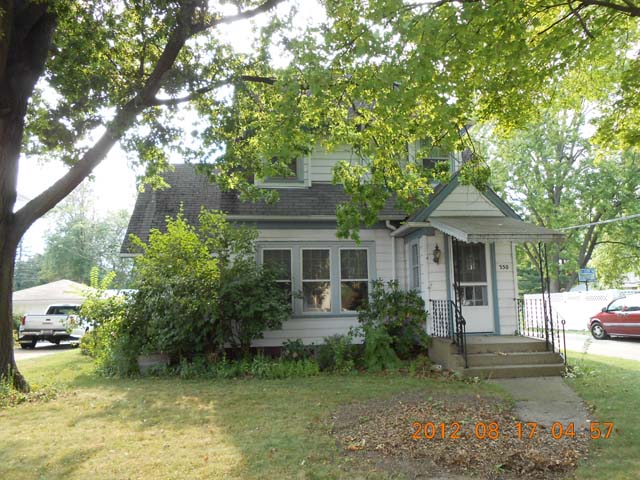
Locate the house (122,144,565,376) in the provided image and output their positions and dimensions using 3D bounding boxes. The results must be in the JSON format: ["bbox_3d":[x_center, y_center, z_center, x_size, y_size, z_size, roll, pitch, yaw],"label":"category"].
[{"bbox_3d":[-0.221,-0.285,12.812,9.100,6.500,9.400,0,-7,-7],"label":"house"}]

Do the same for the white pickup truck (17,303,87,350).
[{"bbox_3d":[-11.200,3.730,21.300,1.950,1.800,5.500,1,-7,-15],"label":"white pickup truck"}]

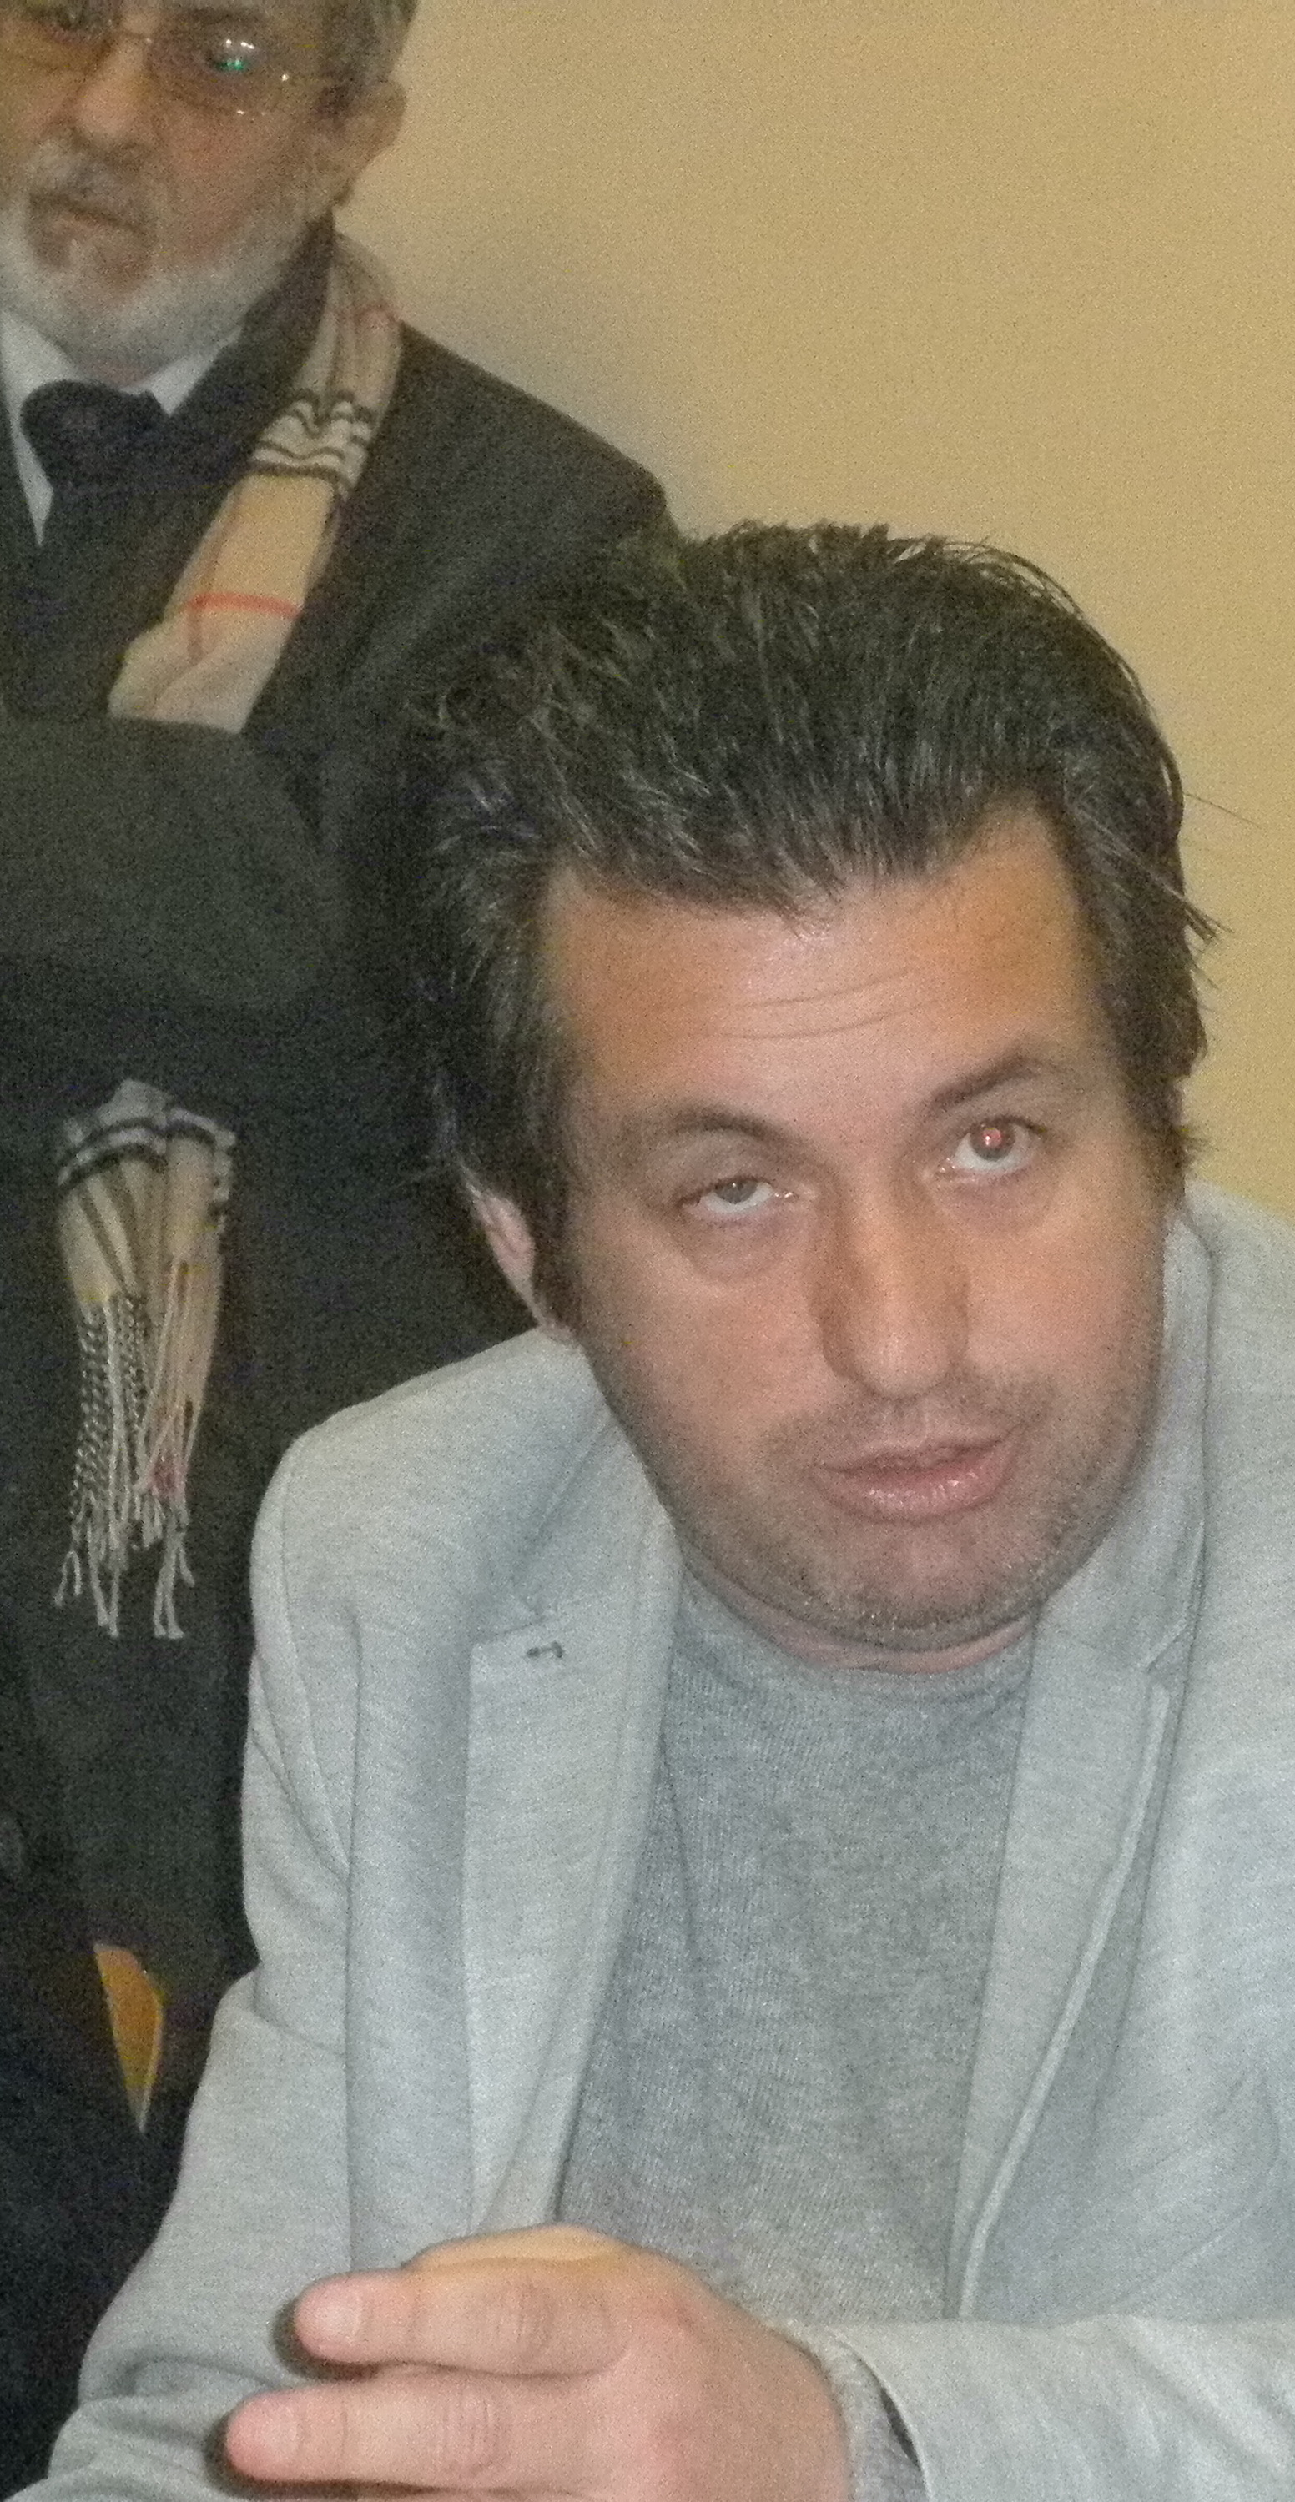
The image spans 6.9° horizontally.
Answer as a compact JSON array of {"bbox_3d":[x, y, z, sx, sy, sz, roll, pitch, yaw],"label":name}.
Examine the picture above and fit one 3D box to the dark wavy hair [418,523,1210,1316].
[{"bbox_3d":[0.039,-0.076,2.650,0.195,0.210,0.225,-11,10,-6],"label":"dark wavy hair"}]

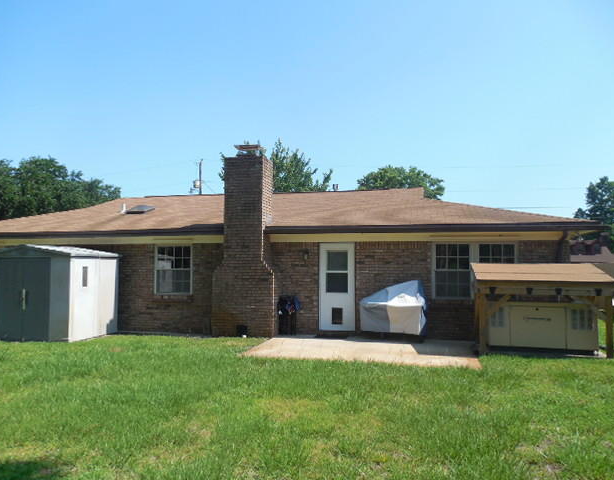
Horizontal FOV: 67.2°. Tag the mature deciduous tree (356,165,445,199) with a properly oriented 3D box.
[{"bbox_3d":[7.552,-1.172,37.124,7.700,9.810,7.700,-1,-3,12],"label":"mature deciduous tree"}]

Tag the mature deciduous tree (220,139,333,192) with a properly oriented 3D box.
[{"bbox_3d":[-1.903,-1.534,28.631,7.600,9.580,7.600,-1,-3,12],"label":"mature deciduous tree"}]

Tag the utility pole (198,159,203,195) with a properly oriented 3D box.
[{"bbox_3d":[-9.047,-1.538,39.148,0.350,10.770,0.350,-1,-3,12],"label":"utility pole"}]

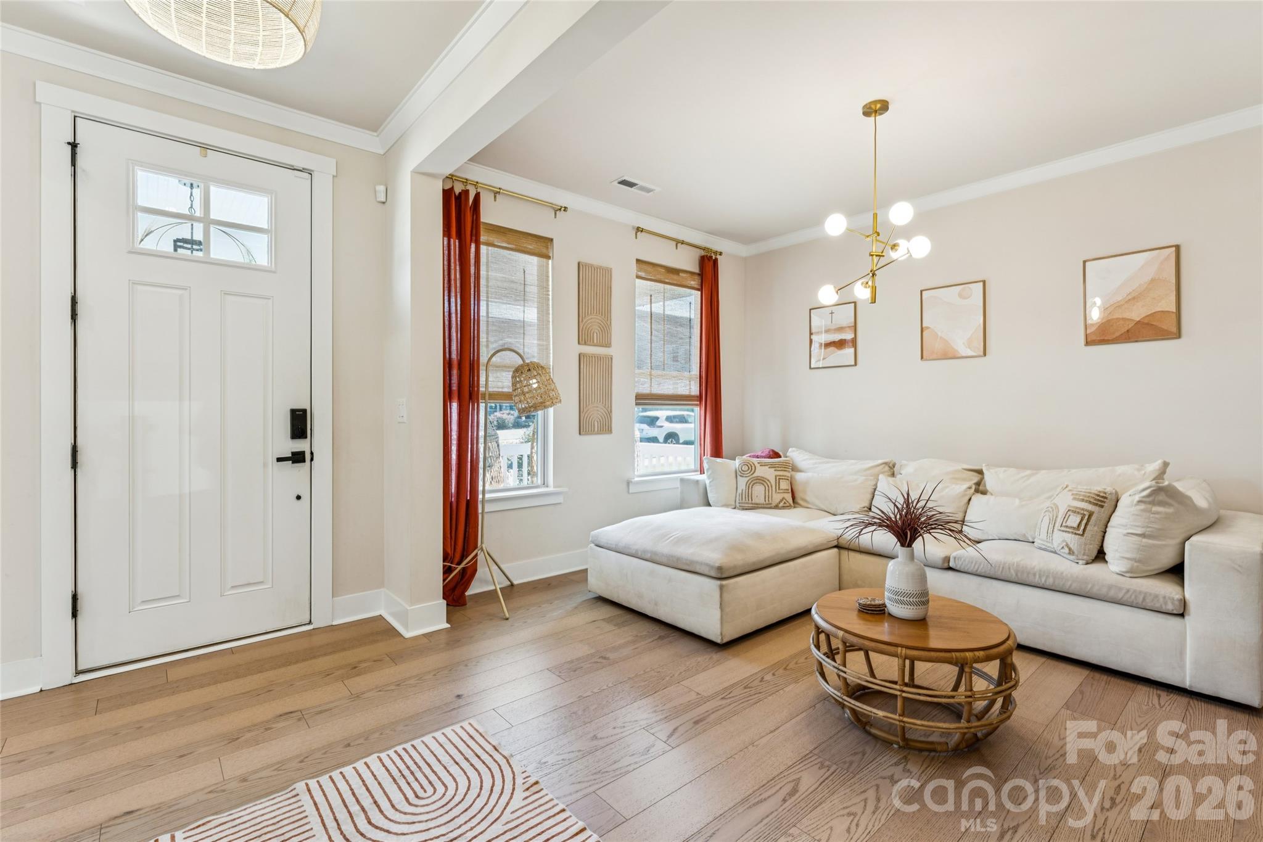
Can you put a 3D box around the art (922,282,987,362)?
[{"bbox_3d":[2.300,-0.707,4.015,0.020,0.519,0.416,0,1,-40],"label":"art"}]

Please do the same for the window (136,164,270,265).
[{"bbox_3d":[-2.069,-0.974,2.737,0.550,0.390,0.050,0,1,-41],"label":"window"}]

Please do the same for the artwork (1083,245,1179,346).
[{"bbox_3d":[2.919,-0.720,3.286,0.020,0.520,0.418,0,1,-40],"label":"artwork"}]

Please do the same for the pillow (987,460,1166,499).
[{"bbox_3d":[2.642,0.496,3.423,0.200,0.500,0.870,20,-12,-40],"label":"pillow"}]

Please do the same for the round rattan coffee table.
[{"bbox_3d":[1.061,0.947,2.166,0.704,0.402,0.704,0,1,0],"label":"round rattan coffee table"}]

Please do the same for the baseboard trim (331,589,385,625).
[{"bbox_3d":[-1.540,1.043,3.158,0.260,0.150,0.022,0,1,-40],"label":"baseboard trim"}]

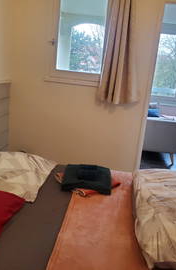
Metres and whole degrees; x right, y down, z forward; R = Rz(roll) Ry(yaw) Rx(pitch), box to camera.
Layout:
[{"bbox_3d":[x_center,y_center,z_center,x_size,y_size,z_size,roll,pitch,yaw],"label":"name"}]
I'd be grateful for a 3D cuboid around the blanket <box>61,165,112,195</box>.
[{"bbox_3d":[-0.003,0.309,1.910,0.330,0.068,0.330,7,13,4],"label":"blanket"}]

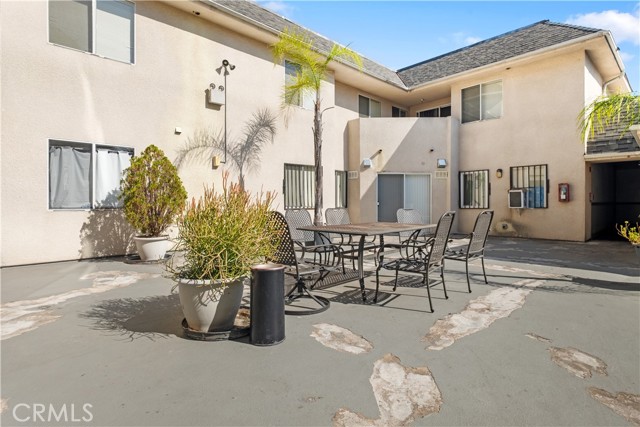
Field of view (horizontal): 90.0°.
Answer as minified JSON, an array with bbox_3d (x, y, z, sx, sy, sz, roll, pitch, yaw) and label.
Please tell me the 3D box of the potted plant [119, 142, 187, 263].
[{"bbox_3d":[-3.130,-0.218,6.050,1.160,2.170,1.160,0,1,0],"label":"potted plant"}]

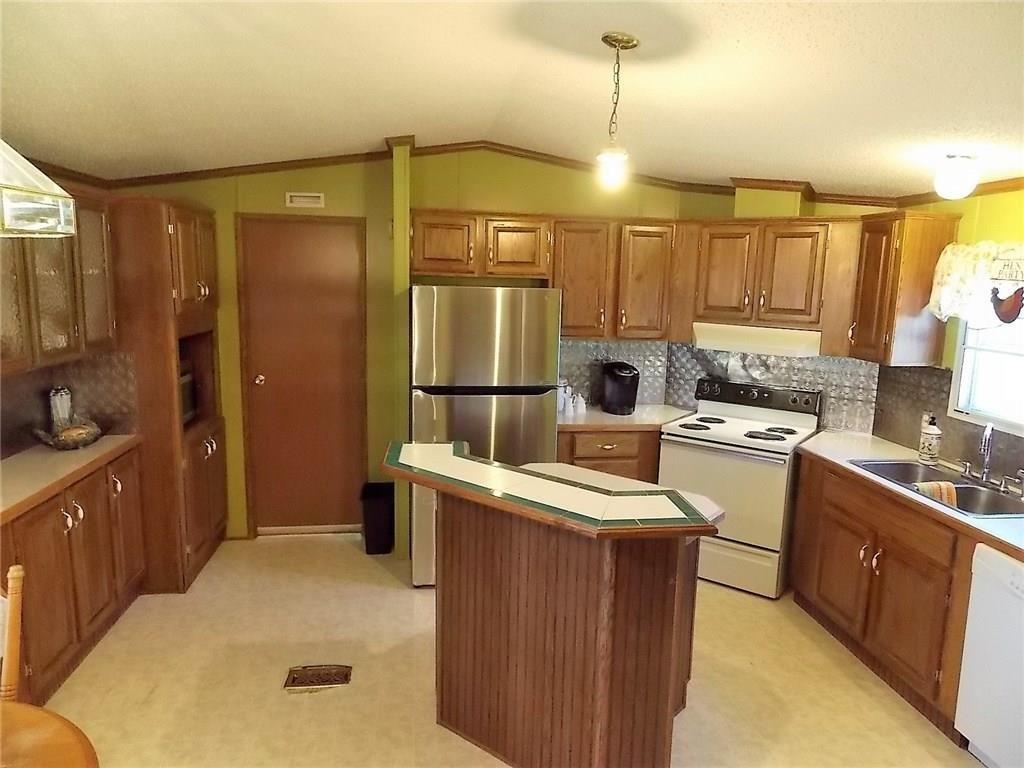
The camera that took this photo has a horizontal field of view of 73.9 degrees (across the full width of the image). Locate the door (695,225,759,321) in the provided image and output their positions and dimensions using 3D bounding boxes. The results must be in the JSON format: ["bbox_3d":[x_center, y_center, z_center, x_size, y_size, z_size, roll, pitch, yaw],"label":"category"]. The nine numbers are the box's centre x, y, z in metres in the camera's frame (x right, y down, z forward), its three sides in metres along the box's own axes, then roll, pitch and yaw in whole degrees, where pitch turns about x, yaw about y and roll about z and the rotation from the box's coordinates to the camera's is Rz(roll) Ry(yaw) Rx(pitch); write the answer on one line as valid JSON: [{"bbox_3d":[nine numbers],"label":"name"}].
[{"bbox_3d":[1.318,-0.689,4.205,0.370,0.578,0.022,8,11,38],"label":"door"}]

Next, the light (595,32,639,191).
[{"bbox_3d":[0.353,-0.912,2.292,0.130,0.490,0.130,0,10,-8],"label":"light"}]

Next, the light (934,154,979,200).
[{"bbox_3d":[1.986,-0.904,3.049,0.165,0.185,0.165,0,8,-6],"label":"light"}]

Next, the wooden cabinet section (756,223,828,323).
[{"bbox_3d":[1.627,-0.639,3.960,0.359,0.561,0.022,8,11,38],"label":"wooden cabinet section"}]

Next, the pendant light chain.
[{"bbox_3d":[0.374,-1.044,2.459,0.040,0.344,0.040,0,8,-6],"label":"pendant light chain"}]

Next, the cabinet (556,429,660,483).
[{"bbox_3d":[0.529,0.661,4.544,0.690,0.880,0.620,0,10,-8],"label":"cabinet"}]

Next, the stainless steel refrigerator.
[{"bbox_3d":[-0.201,0.274,4.250,0.816,1.730,0.840,0,8,-6],"label":"stainless steel refrigerator"}]

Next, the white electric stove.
[{"bbox_3d":[1.405,0.598,4.277,0.760,1.138,0.680,8,12,35],"label":"white electric stove"}]

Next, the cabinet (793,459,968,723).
[{"bbox_3d":[1.952,0.891,3.242,0.590,0.850,1.220,0,8,-6],"label":"cabinet"}]

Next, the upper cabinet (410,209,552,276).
[{"bbox_3d":[-0.198,-0.868,4.319,0.870,0.395,0.340,0,10,-8],"label":"upper cabinet"}]

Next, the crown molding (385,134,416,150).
[{"bbox_3d":[-0.637,-1.363,3.874,0.172,0.085,0.120,0,10,-8],"label":"crown molding"}]

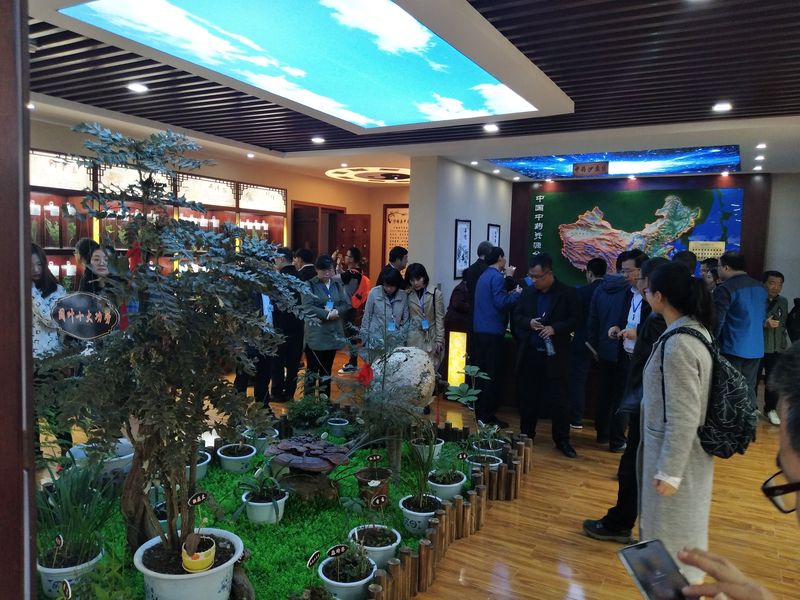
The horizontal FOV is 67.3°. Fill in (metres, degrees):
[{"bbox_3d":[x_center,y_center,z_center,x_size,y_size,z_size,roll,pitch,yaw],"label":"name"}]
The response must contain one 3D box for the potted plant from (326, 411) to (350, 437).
[{"bbox_3d":[-0.555,1.123,5.445,0.210,0.225,0.210,2,4,0],"label":"potted plant"}]

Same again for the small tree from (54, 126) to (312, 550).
[{"bbox_3d":[-0.998,0.177,2.694,1.100,1.860,1.000,2,5,0],"label":"small tree"}]

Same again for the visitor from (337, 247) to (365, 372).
[{"bbox_3d":[-0.654,0.134,8.520,0.500,1.752,0.460,1,4,-5],"label":"visitor"}]

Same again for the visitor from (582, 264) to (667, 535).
[{"bbox_3d":[1.444,0.592,3.532,0.500,1.686,0.480,4,5,30],"label":"visitor"}]

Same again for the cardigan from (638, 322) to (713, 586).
[{"bbox_3d":[1.201,0.643,2.599,0.320,1.165,0.450,4,5,30],"label":"cardigan"}]

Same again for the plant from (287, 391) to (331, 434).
[{"bbox_3d":[-0.792,0.976,5.258,0.370,0.400,0.370,2,5,0],"label":"plant"}]

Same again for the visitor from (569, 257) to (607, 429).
[{"bbox_3d":[1.916,0.422,6.033,0.500,1.686,0.400,0,4,-20],"label":"visitor"}]

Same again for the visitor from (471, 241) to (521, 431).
[{"bbox_3d":[0.900,0.348,5.850,0.420,1.722,0.460,-2,6,-37],"label":"visitor"}]

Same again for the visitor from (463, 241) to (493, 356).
[{"bbox_3d":[0.886,0.281,6.300,0.380,1.781,0.480,-2,6,-37],"label":"visitor"}]

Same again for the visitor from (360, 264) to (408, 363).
[{"bbox_3d":[-0.164,0.411,6.406,0.460,1.535,0.400,0,4,-21],"label":"visitor"}]

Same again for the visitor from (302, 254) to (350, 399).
[{"bbox_3d":[-0.828,0.325,6.629,0.480,1.637,0.340,0,4,-16],"label":"visitor"}]

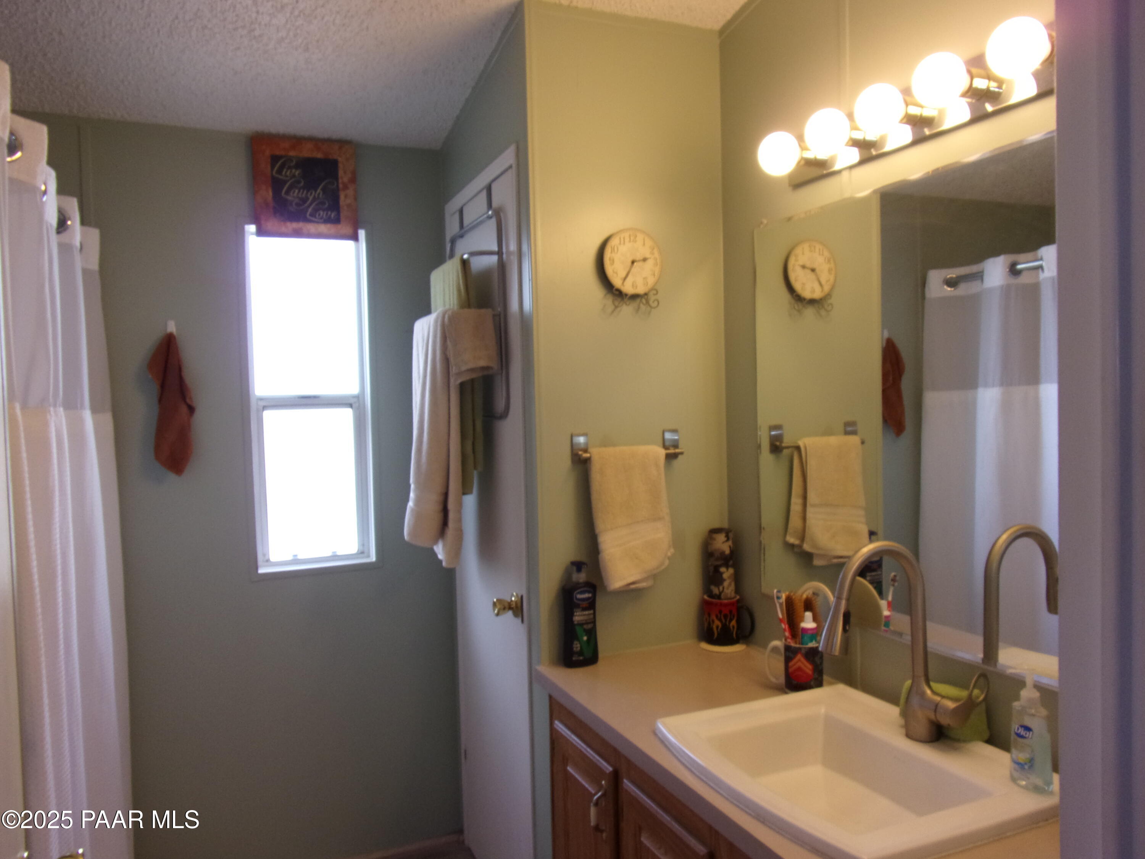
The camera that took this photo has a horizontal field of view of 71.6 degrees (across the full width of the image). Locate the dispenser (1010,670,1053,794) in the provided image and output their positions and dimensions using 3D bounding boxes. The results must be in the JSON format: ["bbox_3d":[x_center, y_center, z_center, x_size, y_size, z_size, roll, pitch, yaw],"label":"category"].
[{"bbox_3d":[0.669,0.435,1.160,0.046,0.164,0.061,-2,2,-25],"label":"dispenser"}]

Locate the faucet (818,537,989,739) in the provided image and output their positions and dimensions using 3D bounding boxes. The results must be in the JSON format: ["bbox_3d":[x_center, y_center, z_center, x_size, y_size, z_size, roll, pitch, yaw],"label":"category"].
[{"bbox_3d":[0.554,0.367,1.310,0.240,0.352,0.155,-2,2,-26],"label":"faucet"}]

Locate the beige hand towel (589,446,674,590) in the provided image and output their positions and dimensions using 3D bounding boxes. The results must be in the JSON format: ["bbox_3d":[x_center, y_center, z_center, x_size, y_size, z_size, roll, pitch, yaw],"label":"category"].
[{"bbox_3d":[0.132,0.199,1.825,0.206,0.318,0.065,-2,2,-25],"label":"beige hand towel"}]

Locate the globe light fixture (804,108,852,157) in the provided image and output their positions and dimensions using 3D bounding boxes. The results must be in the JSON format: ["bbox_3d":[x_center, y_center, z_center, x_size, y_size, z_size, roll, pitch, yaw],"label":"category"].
[{"bbox_3d":[0.488,-0.567,1.520,0.082,0.082,0.082,-1,2,0],"label":"globe light fixture"}]

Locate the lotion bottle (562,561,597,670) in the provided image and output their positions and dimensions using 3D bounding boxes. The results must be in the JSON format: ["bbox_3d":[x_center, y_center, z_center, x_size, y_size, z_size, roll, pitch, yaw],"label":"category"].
[{"bbox_3d":[0.017,0.412,1.785,0.082,0.230,0.050,-2,2,-25],"label":"lotion bottle"}]

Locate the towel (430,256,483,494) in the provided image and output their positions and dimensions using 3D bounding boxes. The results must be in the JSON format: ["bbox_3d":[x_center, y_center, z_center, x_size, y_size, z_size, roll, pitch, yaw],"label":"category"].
[{"bbox_3d":[-0.305,-0.137,2.093,0.055,0.585,0.300,-2,2,-26],"label":"towel"}]

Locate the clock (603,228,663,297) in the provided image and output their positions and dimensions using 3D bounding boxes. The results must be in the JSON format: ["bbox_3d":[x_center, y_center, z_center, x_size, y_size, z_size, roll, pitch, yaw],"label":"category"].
[{"bbox_3d":[0.139,-0.400,1.911,0.160,0.160,0.036,-2,2,-26],"label":"clock"}]

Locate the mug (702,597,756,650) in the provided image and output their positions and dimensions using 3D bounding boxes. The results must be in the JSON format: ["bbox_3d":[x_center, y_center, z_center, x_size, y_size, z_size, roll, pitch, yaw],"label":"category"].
[{"bbox_3d":[0.395,0.482,1.998,0.124,0.112,0.088,-1,2,10],"label":"mug"}]

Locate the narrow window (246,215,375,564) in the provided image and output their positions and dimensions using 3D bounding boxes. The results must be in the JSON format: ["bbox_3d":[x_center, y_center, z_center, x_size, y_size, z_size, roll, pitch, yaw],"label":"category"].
[{"bbox_3d":[-0.723,-0.086,2.207,0.313,0.939,0.060,-2,2,-25],"label":"narrow window"}]

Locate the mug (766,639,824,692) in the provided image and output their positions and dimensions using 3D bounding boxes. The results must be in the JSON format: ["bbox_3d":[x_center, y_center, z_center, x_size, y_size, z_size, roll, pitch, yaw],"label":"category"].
[{"bbox_3d":[0.468,0.499,1.682,0.119,0.102,0.080,-1,2,16],"label":"mug"}]

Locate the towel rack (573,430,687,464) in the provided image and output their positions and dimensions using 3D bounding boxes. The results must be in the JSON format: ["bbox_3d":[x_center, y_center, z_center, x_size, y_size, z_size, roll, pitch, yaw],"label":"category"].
[{"bbox_3d":[0.140,0.040,1.839,0.279,0.070,0.055,-2,2,-25],"label":"towel rack"}]

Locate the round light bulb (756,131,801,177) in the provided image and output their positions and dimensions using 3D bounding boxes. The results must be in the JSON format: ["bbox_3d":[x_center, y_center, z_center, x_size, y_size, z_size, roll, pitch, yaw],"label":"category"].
[{"bbox_3d":[0.414,-0.552,1.593,0.090,0.086,0.086,-1,2,0],"label":"round light bulb"}]

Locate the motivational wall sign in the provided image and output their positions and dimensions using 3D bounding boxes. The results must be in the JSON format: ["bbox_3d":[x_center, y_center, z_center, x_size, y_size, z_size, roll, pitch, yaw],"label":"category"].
[{"bbox_3d":[-0.742,-0.669,2.220,0.272,0.274,0.025,-2,2,-26],"label":"motivational wall sign"}]

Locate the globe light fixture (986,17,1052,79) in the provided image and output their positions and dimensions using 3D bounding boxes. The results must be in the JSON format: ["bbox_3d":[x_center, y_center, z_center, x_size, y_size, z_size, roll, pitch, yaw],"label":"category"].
[{"bbox_3d":[0.633,-0.542,1.127,0.090,0.086,0.086,-2,2,-25],"label":"globe light fixture"}]

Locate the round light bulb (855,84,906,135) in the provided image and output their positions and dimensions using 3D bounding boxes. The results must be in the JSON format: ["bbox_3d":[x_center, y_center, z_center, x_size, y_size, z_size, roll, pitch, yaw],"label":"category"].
[{"bbox_3d":[0.525,-0.547,1.357,0.090,0.086,0.086,-1,2,0],"label":"round light bulb"}]

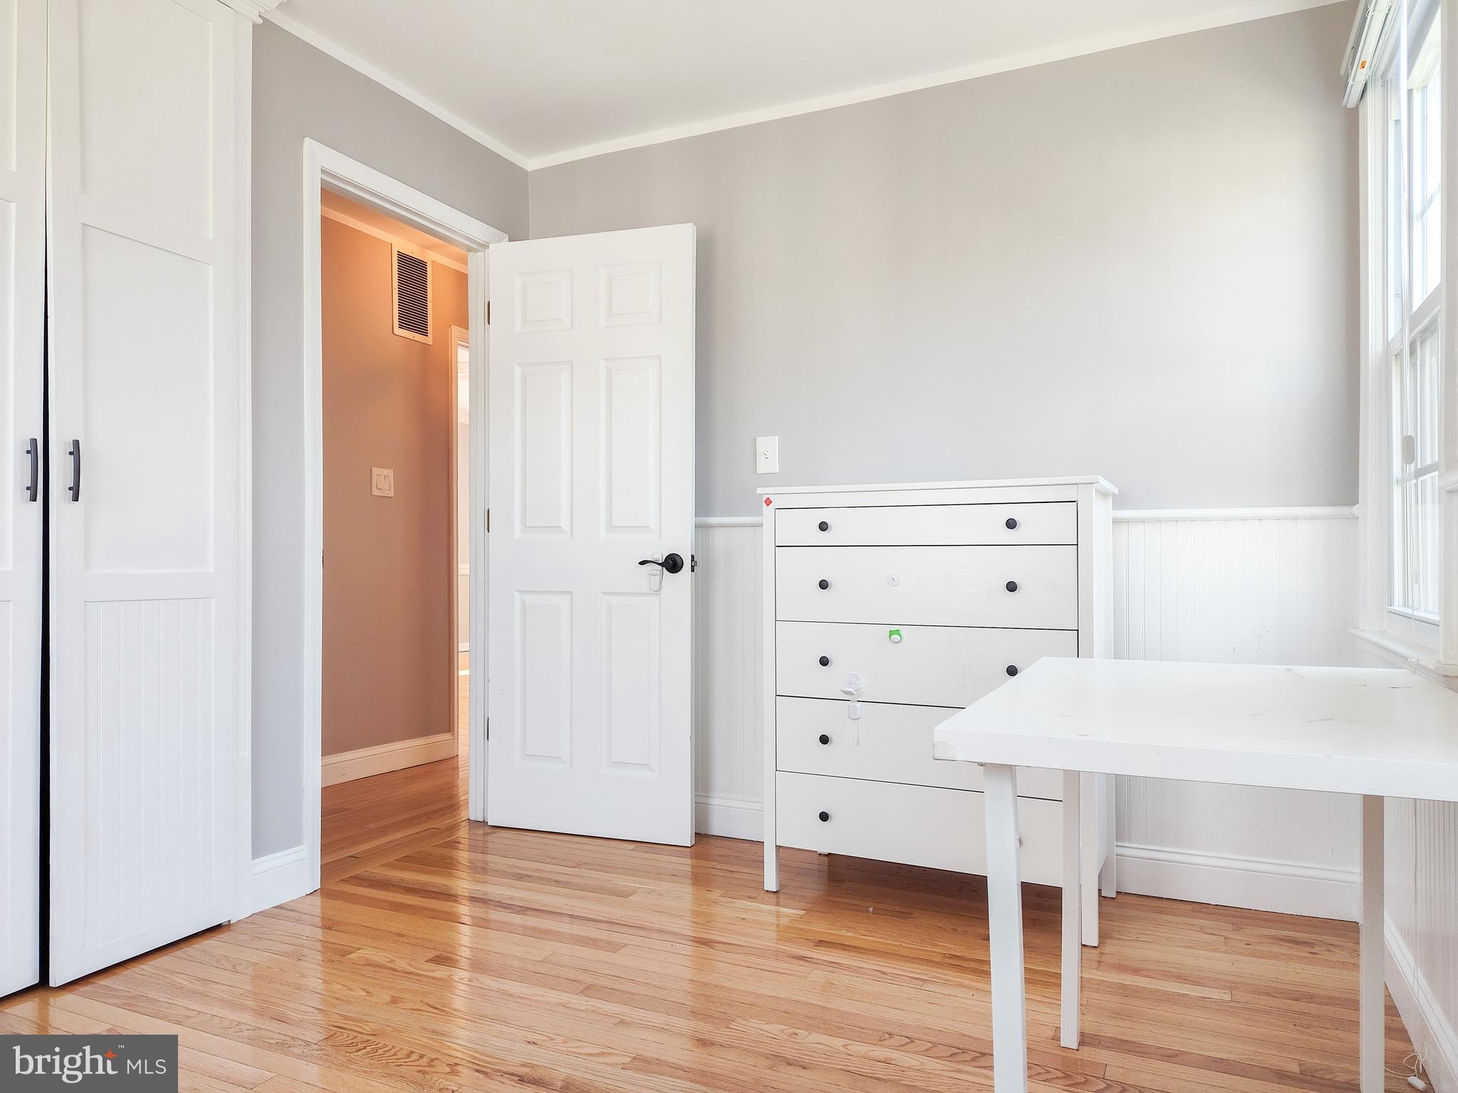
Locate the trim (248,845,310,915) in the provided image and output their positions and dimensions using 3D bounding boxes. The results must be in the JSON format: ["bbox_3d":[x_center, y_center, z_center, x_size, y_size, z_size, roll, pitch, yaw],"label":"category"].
[{"bbox_3d":[-1.230,0.904,2.643,0.016,0.141,0.187,0,-1,25],"label":"trim"}]

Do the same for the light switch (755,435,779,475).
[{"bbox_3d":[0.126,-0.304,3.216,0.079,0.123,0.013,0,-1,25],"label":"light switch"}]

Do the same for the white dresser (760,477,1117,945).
[{"bbox_3d":[0.584,0.405,2.716,0.905,1.140,0.440,0,-1,27],"label":"white dresser"}]

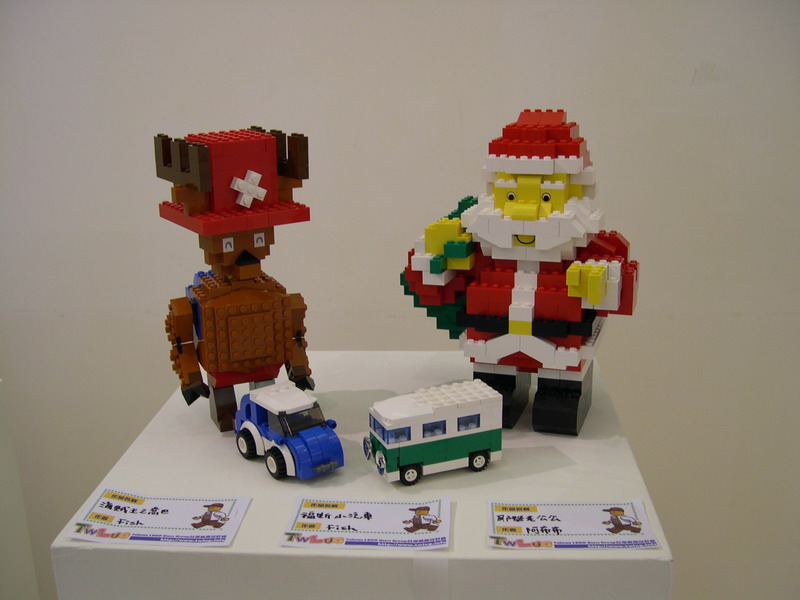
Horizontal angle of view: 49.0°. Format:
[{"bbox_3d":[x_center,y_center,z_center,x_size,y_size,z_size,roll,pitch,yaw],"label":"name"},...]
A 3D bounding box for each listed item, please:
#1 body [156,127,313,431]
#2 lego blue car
[{"bbox_3d":[-0.122,-0.015,0.643,0.105,0.207,0.091,-8,19,-24],"label":"body"},{"bbox_3d":[-0.073,0.086,0.589,0.050,0.044,0.082,-13,21,-35],"label":"lego blue car"}]

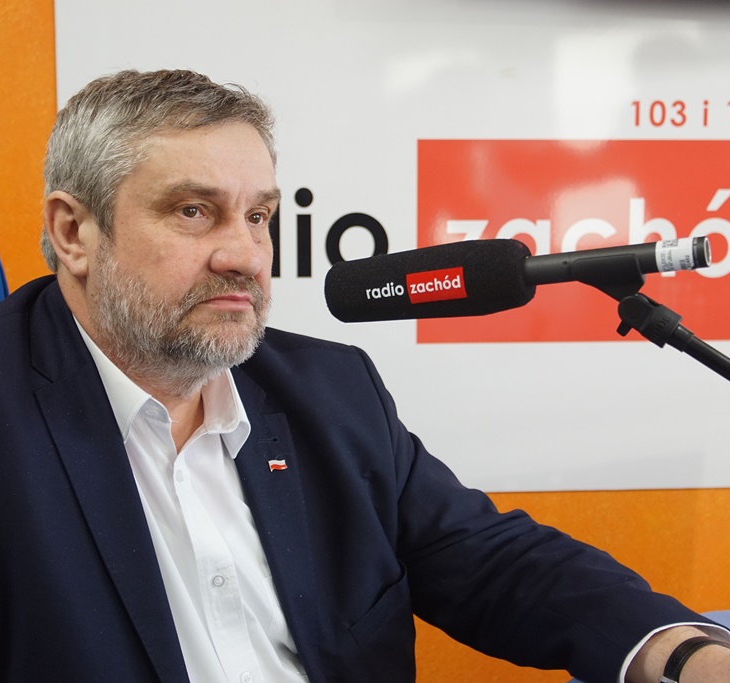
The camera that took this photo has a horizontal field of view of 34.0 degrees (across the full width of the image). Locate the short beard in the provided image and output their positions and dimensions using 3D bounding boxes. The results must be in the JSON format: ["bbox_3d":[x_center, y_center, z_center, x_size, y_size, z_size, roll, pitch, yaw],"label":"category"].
[{"bbox_3d":[-0.138,-0.020,1.026,0.114,0.126,0.154,8,10,43],"label":"short beard"}]

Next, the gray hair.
[{"bbox_3d":[-0.181,-0.147,1.054,0.204,0.181,0.178,8,10,43],"label":"gray hair"}]

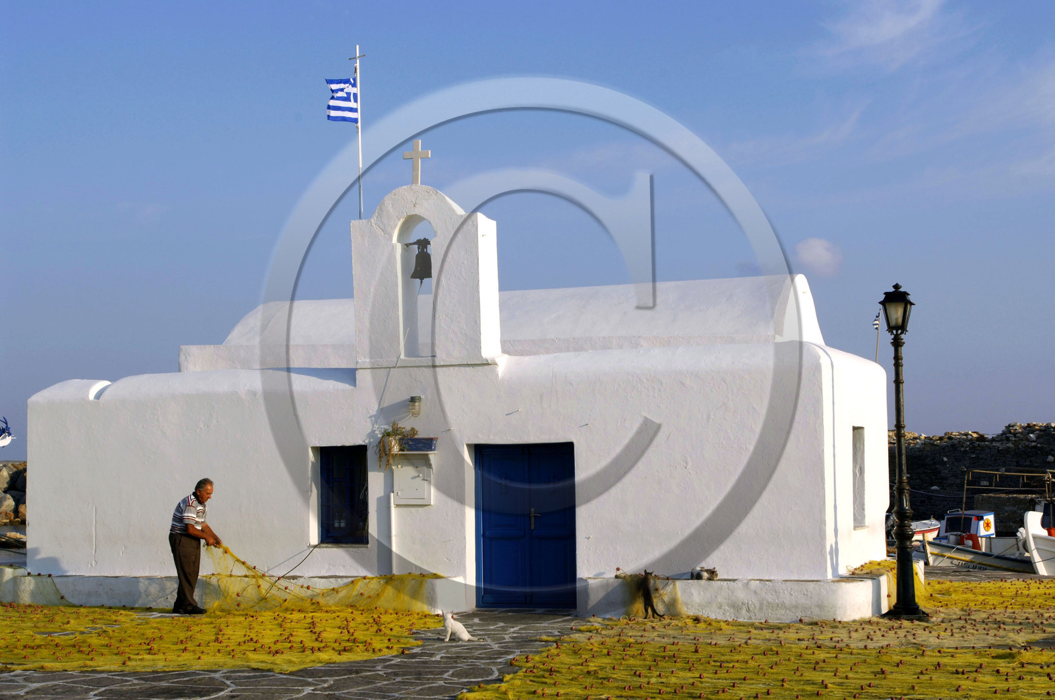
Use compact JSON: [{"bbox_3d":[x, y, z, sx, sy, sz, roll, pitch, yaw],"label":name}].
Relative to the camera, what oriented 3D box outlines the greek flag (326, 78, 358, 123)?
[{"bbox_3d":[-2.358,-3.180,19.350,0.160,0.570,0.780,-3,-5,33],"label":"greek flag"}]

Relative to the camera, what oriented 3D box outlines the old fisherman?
[{"bbox_3d":[-3.929,2.315,18.000,0.600,1.600,0.480,-1,-4,14],"label":"old fisherman"}]

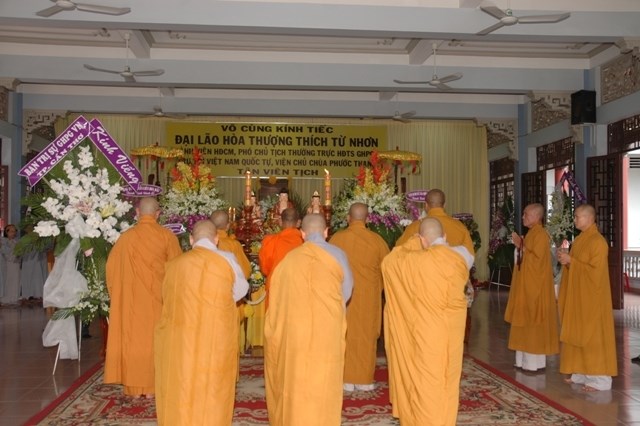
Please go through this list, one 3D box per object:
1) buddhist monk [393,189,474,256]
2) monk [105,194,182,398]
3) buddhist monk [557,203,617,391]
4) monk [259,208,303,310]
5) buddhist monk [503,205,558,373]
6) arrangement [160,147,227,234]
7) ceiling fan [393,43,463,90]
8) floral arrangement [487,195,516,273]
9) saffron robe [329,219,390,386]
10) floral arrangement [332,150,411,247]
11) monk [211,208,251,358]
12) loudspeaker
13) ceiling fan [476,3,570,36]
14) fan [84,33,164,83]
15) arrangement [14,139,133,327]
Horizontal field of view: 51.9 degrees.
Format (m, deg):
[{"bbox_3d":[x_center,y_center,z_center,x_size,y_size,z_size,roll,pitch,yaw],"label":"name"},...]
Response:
[{"bbox_3d":[0.995,0.670,5.666,0.660,1.766,0.500,1,-2,-6],"label":"buddhist monk"},{"bbox_3d":[-1.517,0.769,5.634,0.660,1.510,0.460,0,-1,-6],"label":"monk"},{"bbox_3d":[2.404,0.726,5.915,0.550,1.650,0.520,0,-1,-8],"label":"buddhist monk"},{"bbox_3d":[-0.278,0.753,5.785,0.570,1.590,0.450,0,-1,-6],"label":"monk"},{"bbox_3d":[2.133,0.734,6.615,0.560,1.665,0.500,0,-1,2],"label":"buddhist monk"},{"bbox_3d":[-1.749,-0.216,9.074,0.880,1.383,0.720,1,-2,-6],"label":"arrangement"},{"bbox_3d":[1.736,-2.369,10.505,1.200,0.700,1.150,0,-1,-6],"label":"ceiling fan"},{"bbox_3d":[4.558,0.572,16.363,0.480,1.969,0.780,2,-3,-44],"label":"floral arrangement"},{"bbox_3d":[0.335,0.730,5.789,0.560,1.646,0.500,1,-2,-6],"label":"saffron robe"},{"bbox_3d":[0.709,-0.178,9.273,1.000,1.442,0.750,1,-2,-6],"label":"floral arrangement"},{"bbox_3d":[-0.900,0.757,5.820,0.560,1.577,0.480,1,-2,-6],"label":"monk"},{"bbox_3d":[4.937,-1.960,12.289,0.450,0.570,0.400,-1,7,25],"label":"loudspeaker"},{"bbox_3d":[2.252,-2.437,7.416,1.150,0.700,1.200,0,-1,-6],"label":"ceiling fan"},{"bbox_3d":[-2.934,-2.381,9.955,1.220,0.700,1.150,0,-1,-6],"label":"fan"},{"bbox_3d":[-2.389,0.191,6.447,1.120,1.850,0.600,0,-1,-18],"label":"arrangement"}]

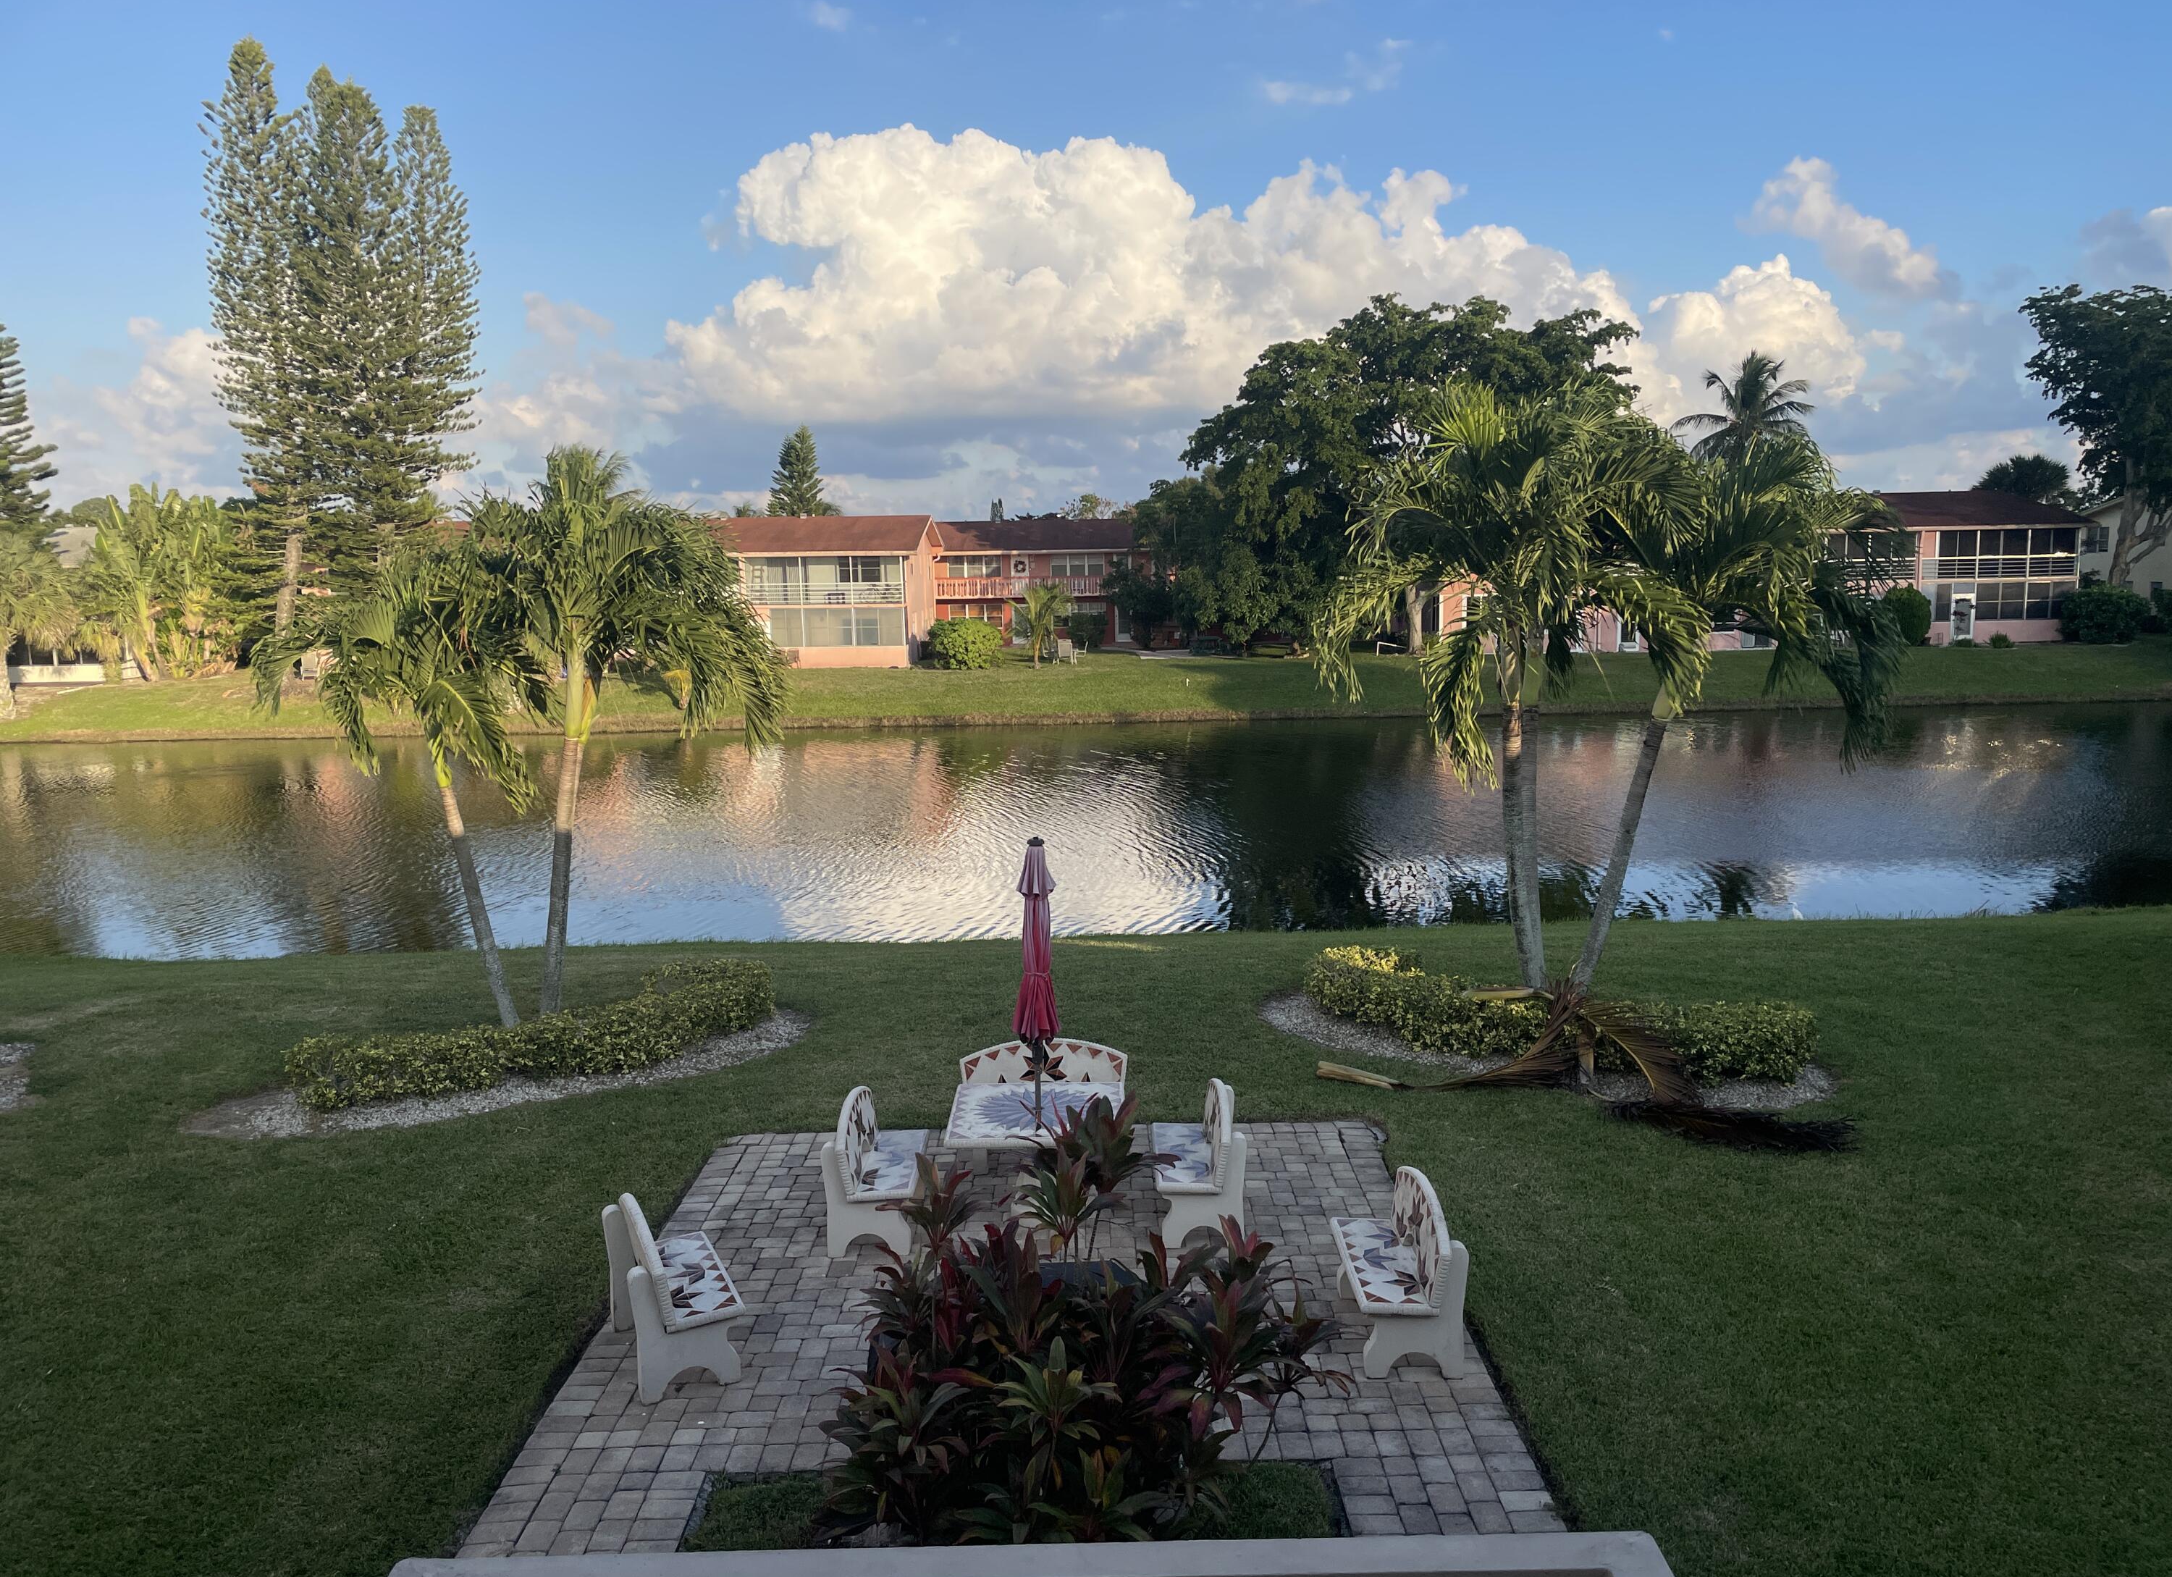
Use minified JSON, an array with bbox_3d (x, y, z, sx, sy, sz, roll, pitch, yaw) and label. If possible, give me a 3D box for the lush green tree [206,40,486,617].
[{"bbox_3d":[-33.204,-18.752,73.134,11.388,28.049,10.000,-5,8,-23],"label":"lush green tree"}]

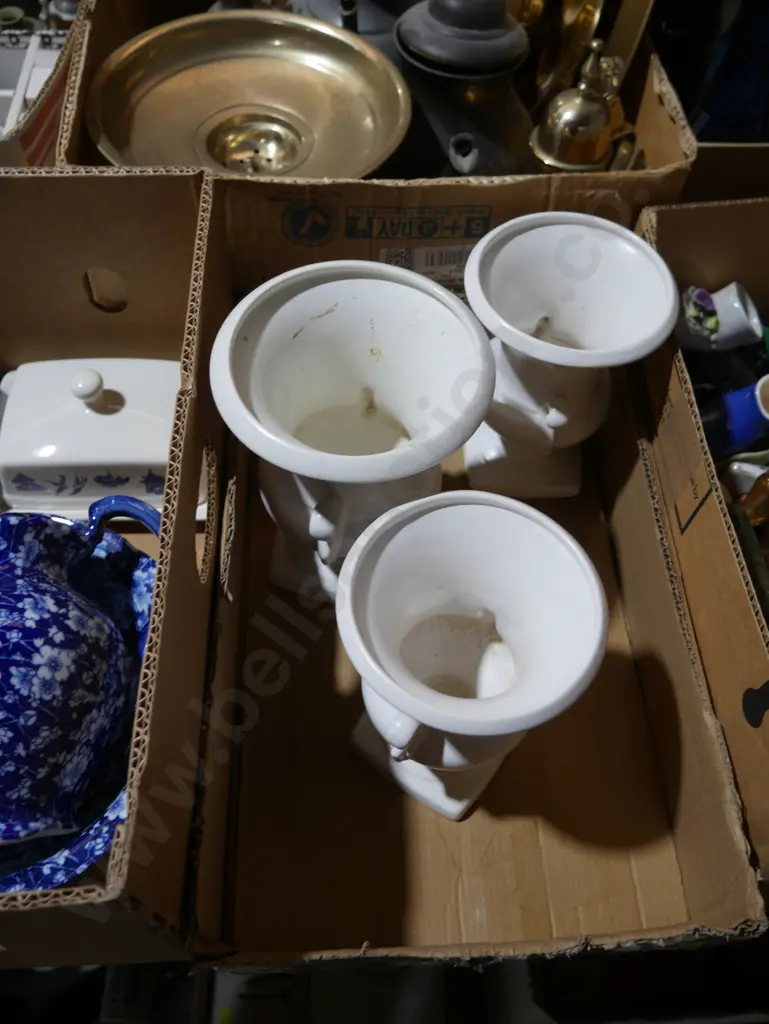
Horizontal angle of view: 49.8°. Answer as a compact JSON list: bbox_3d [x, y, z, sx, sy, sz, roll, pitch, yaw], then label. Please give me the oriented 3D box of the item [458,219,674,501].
[{"bbox_3d":[0.113,-0.097,0.588,0.132,0.186,0.132,4,58,0],"label":"item"}]

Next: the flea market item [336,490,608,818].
[{"bbox_3d":[0.040,0.091,0.470,0.130,0.186,0.130,1,58,-2],"label":"flea market item"}]

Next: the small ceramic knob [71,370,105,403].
[{"bbox_3d":[-0.207,-0.087,0.578,0.022,0.025,0.022,1,59,-2],"label":"small ceramic knob"}]

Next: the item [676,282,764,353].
[{"bbox_3d":[0.231,-0.133,0.570,0.048,0.048,0.047,-14,86,-52],"label":"item"}]

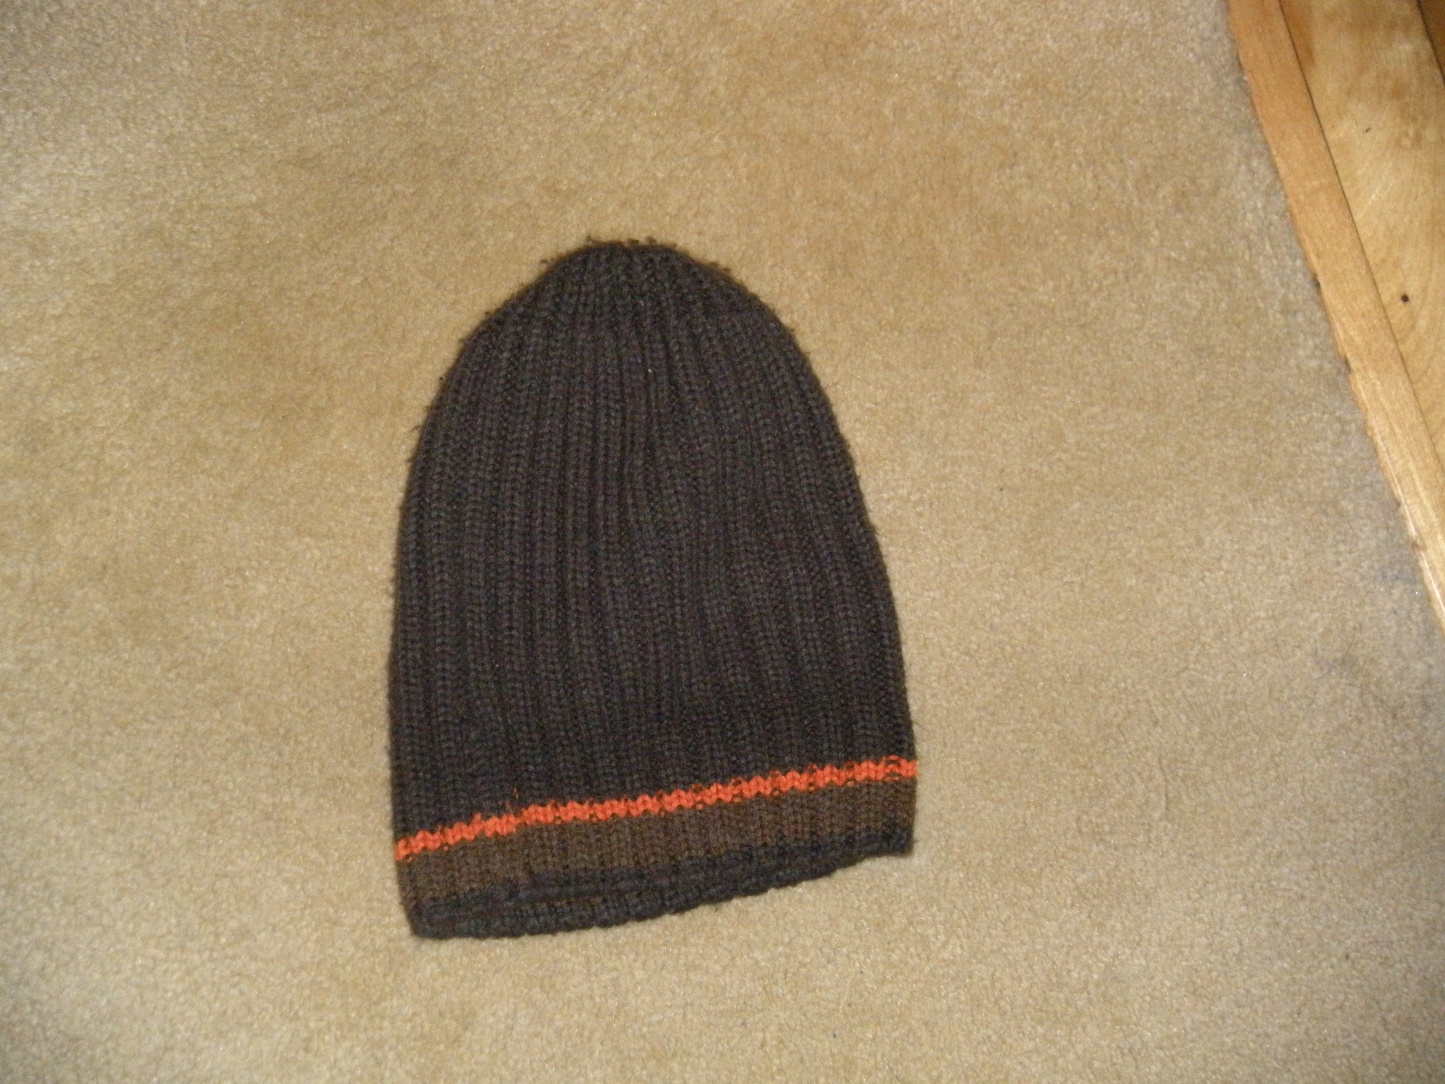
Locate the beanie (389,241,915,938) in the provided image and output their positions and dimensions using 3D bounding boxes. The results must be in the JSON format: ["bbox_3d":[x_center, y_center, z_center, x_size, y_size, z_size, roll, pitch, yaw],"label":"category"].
[{"bbox_3d":[-0.034,0.011,1.047,0.211,0.035,0.293,-4,73,-1],"label":"beanie"}]

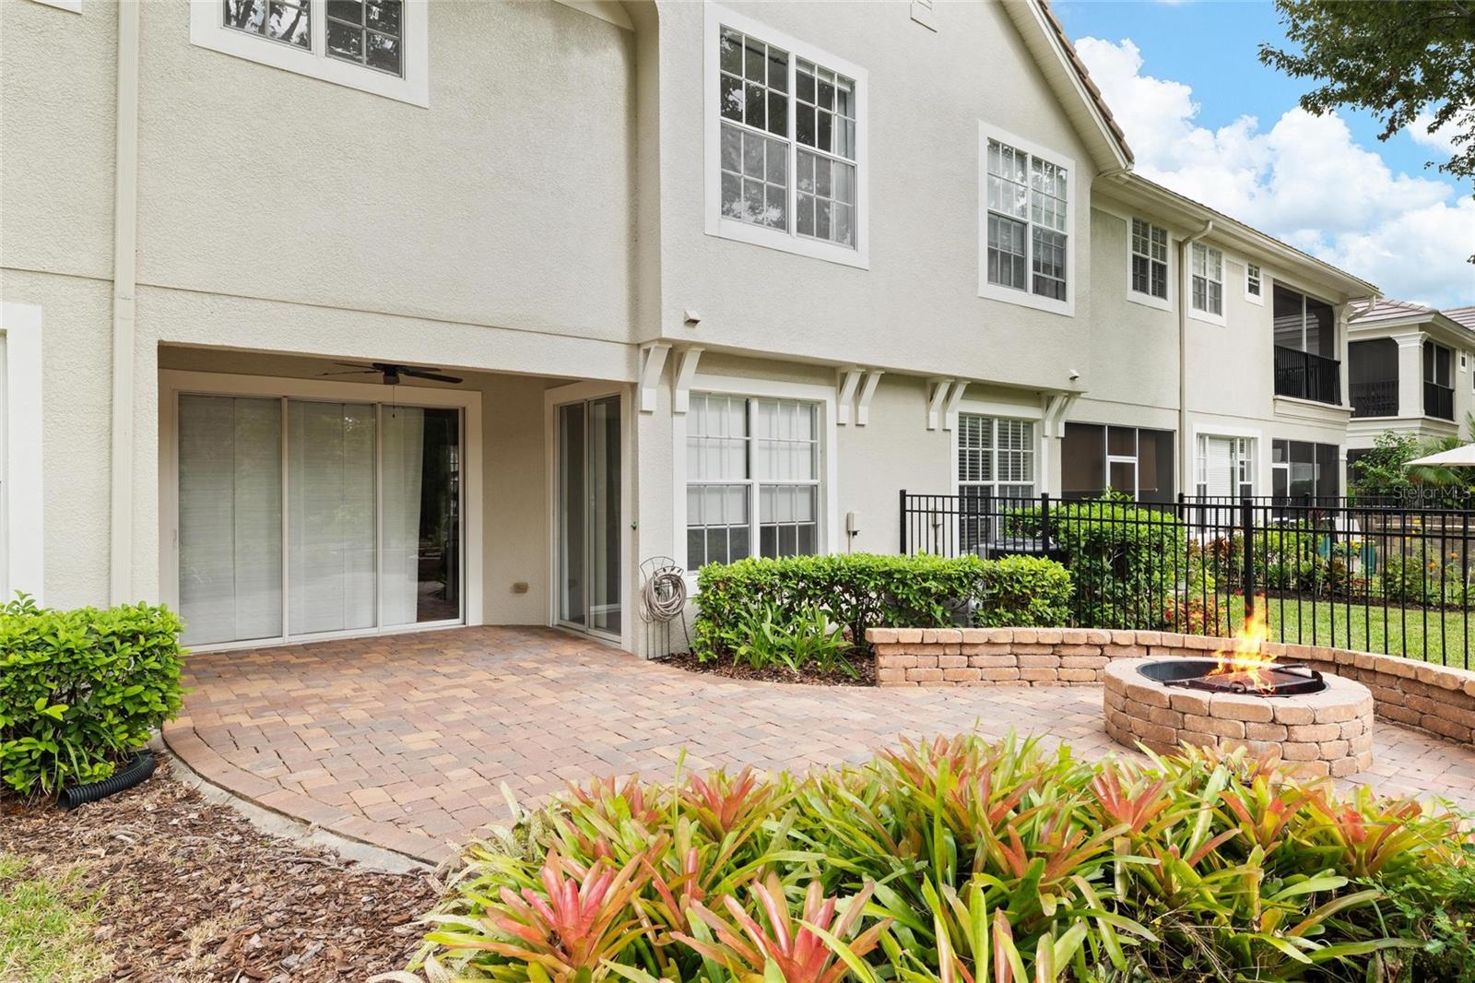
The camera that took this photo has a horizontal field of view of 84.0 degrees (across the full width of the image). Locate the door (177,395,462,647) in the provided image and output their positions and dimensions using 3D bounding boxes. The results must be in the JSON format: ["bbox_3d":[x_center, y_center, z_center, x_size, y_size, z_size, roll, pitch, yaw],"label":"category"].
[{"bbox_3d":[-4.111,0.278,8.356,2.680,2.420,0.120,0,0,-36],"label":"door"}]

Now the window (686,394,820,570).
[{"bbox_3d":[0.176,-0.094,8.137,1.720,1.680,0.100,0,0,-36],"label":"window"}]

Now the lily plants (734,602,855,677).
[{"bbox_3d":[0.475,1.220,6.930,1.020,0.570,0.620,0,0,0],"label":"lily plants"}]

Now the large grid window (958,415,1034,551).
[{"bbox_3d":[3.309,-0.094,10.435,1.700,1.680,0.100,0,0,-36],"label":"large grid window"}]

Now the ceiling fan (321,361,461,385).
[{"bbox_3d":[-3.143,-1.135,7.446,1.320,0.340,1.320,0,0,-36],"label":"ceiling fan"}]

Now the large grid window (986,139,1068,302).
[{"bbox_3d":[3.575,-3.274,10.050,1.680,1.710,0.100,0,0,-36],"label":"large grid window"}]

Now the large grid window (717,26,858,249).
[{"bbox_3d":[0.519,-3.297,7.790,1.730,1.730,0.100,0,0,-36],"label":"large grid window"}]

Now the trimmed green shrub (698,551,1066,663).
[{"bbox_3d":[1.310,1.040,7.560,3.350,0.870,0.850,0,0,-7],"label":"trimmed green shrub"}]

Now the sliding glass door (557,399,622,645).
[{"bbox_3d":[-1.550,0.275,8.477,0.120,2.420,1.520,0,0,-36],"label":"sliding glass door"}]

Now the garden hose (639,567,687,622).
[{"bbox_3d":[-0.645,0.919,7.220,0.400,0.460,0.200,0,0,-36],"label":"garden hose"}]

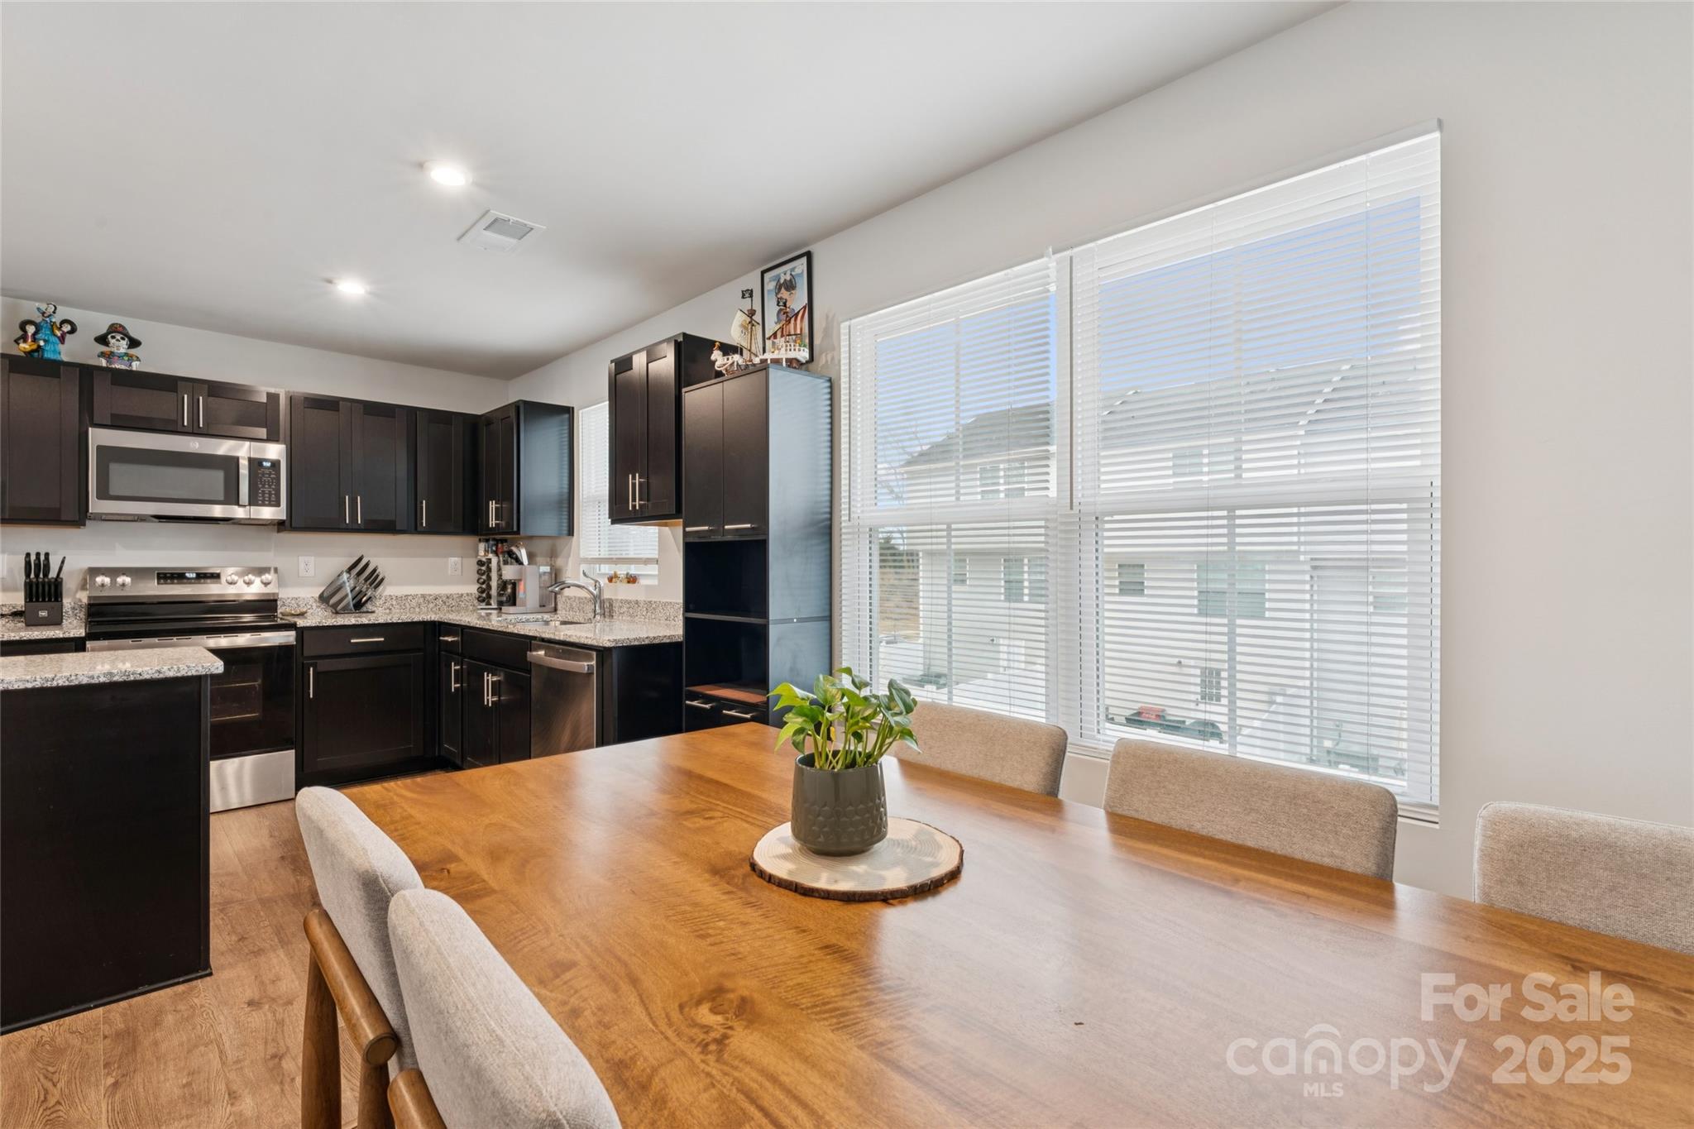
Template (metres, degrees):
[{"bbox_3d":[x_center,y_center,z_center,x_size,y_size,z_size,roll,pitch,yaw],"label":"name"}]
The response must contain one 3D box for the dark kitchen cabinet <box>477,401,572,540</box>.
[{"bbox_3d":[-2.010,-0.566,4.660,0.324,0.768,0.685,0,0,-45],"label":"dark kitchen cabinet"}]

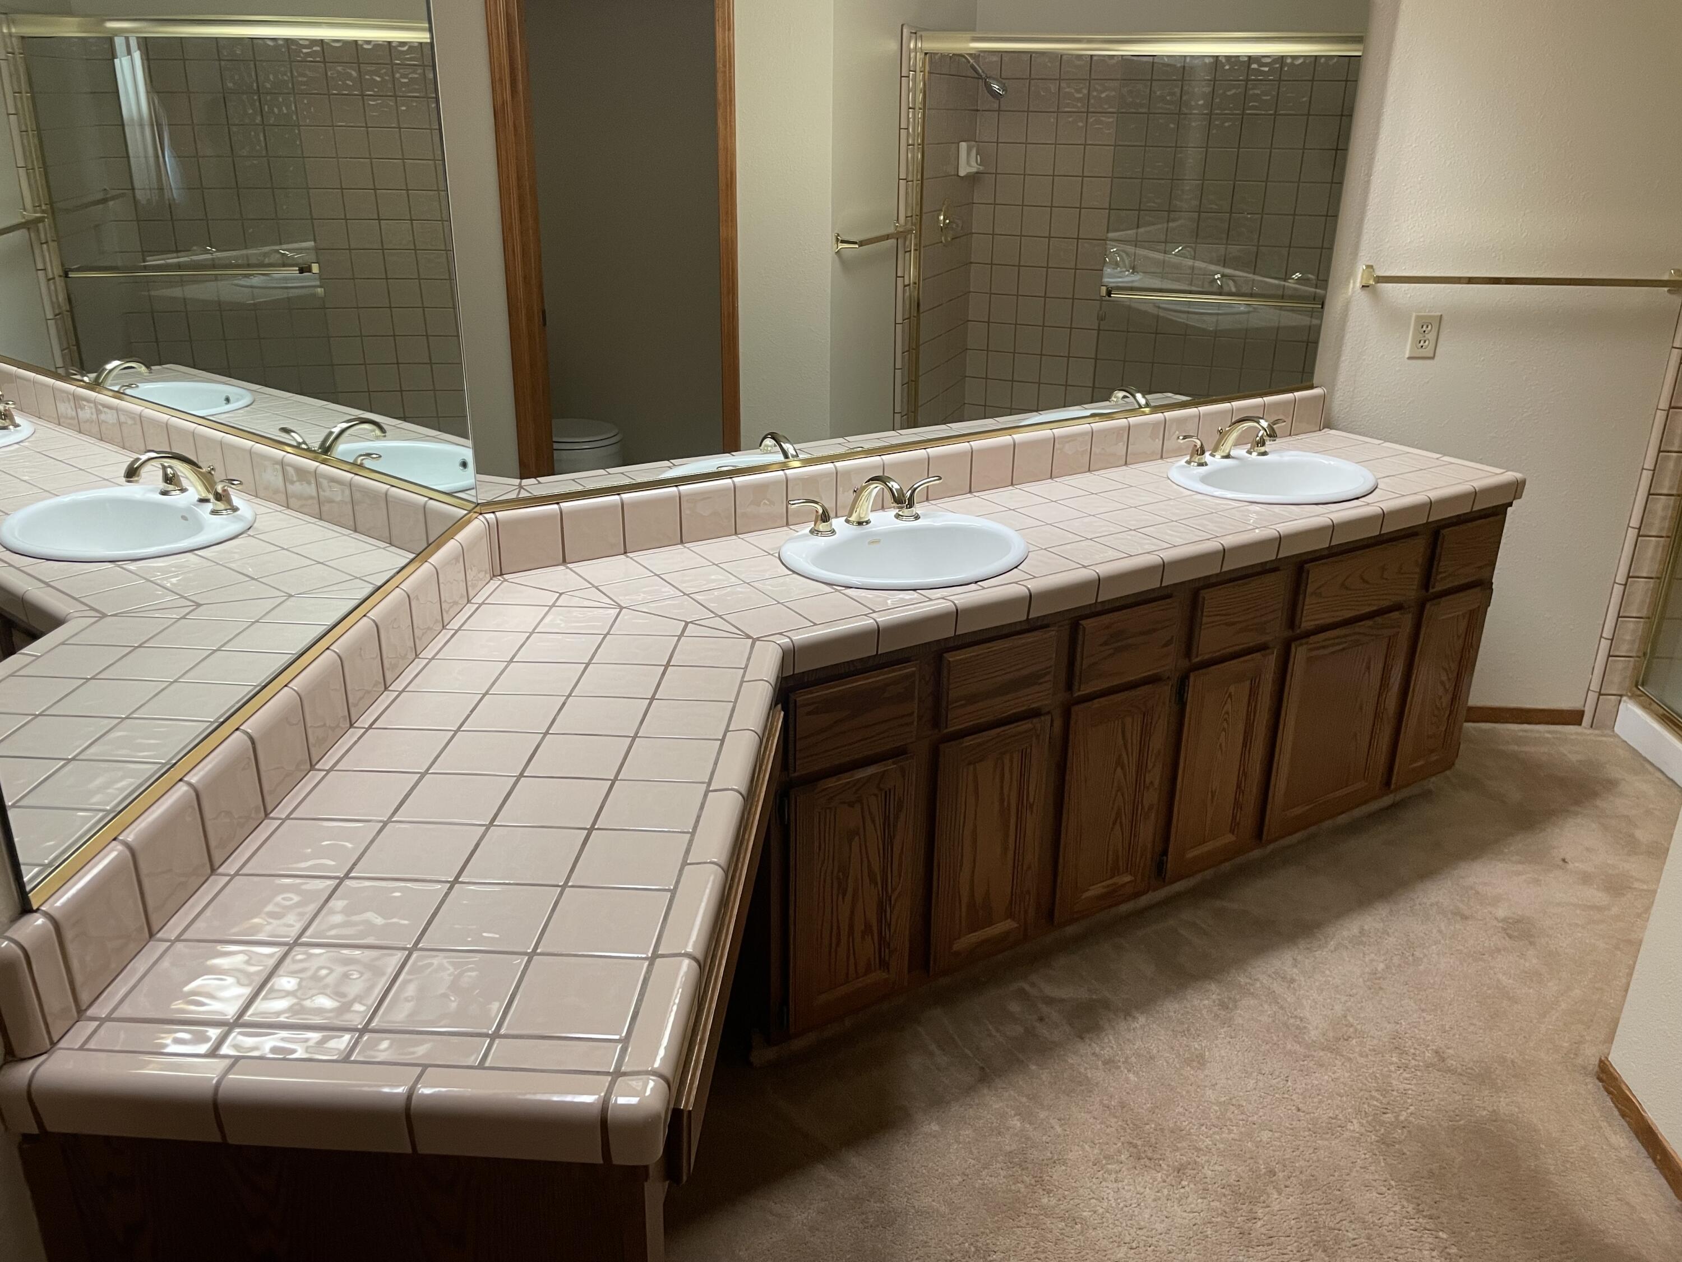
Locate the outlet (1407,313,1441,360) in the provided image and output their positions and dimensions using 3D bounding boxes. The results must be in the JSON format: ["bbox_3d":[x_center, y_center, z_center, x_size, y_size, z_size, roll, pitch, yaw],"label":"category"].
[{"bbox_3d":[1.476,-0.741,3.189,0.071,0.115,0.013,2,22,3],"label":"outlet"}]

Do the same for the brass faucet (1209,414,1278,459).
[{"bbox_3d":[0.930,-0.438,2.905,0.052,0.115,0.183,-13,25,-30],"label":"brass faucet"}]

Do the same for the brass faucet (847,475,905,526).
[{"bbox_3d":[0.067,-0.241,2.401,0.052,0.113,0.176,-13,25,-30],"label":"brass faucet"}]

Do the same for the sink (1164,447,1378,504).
[{"bbox_3d":[0.968,-0.284,2.865,0.513,0.153,0.432,-13,25,-30],"label":"sink"}]

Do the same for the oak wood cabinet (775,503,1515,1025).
[{"bbox_3d":[0.567,0.138,2.762,1.955,0.753,0.544,-13,25,-30],"label":"oak wood cabinet"}]

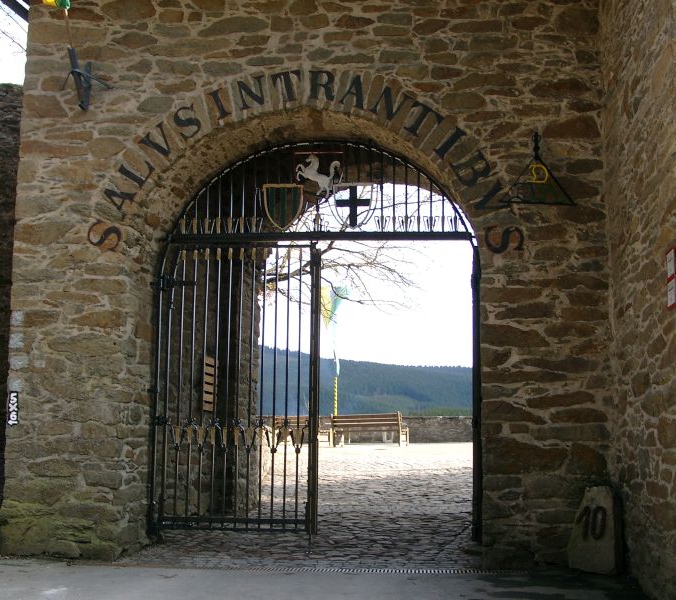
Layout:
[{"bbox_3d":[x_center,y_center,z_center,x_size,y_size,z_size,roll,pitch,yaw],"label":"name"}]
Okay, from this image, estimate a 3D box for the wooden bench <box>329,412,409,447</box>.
[{"bbox_3d":[0.800,3.236,24.300,1.844,0.817,0.620,-2,-7,22],"label":"wooden bench"}]

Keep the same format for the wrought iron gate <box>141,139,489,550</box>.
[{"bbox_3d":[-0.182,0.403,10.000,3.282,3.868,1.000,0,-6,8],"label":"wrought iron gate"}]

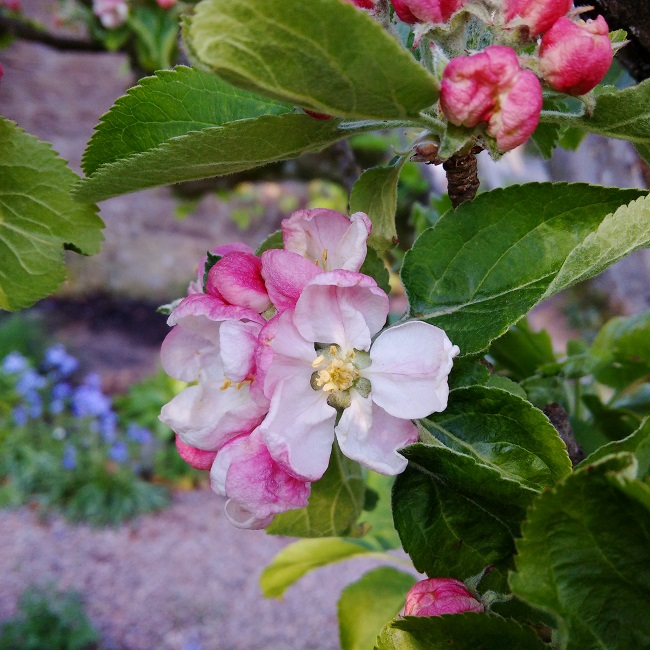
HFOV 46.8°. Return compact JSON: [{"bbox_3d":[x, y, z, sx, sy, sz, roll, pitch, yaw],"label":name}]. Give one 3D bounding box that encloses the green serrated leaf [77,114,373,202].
[{"bbox_3d":[-0.027,-0.044,0.200,0.077,0.016,0.018,-15,11,-3],"label":"green serrated leaf"}]

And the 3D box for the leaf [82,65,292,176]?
[{"bbox_3d":[-0.038,-0.057,0.210,0.060,0.021,0.018,-18,11,-3],"label":"leaf"}]

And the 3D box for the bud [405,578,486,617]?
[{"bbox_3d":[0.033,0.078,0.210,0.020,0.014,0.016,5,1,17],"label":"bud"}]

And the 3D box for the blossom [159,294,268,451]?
[{"bbox_3d":[-0.030,0.013,0.207,0.033,0.042,0.028,9,11,29],"label":"blossom"}]

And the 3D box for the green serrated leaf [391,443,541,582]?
[{"bbox_3d":[0.037,0.049,0.195,0.041,0.038,0.018,1,-20,7],"label":"green serrated leaf"}]

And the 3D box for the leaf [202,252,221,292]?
[{"bbox_3d":[-0.033,-0.015,0.220,0.006,0.011,0.005,3,1,11],"label":"leaf"}]

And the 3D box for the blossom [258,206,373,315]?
[{"bbox_3d":[-0.002,-0.018,0.209,0.031,0.029,0.024,-2,-20,-7],"label":"blossom"}]

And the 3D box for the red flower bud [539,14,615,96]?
[{"bbox_3d":[0.066,-0.070,0.197,0.018,0.020,0.018,-2,3,-6],"label":"red flower bud"}]

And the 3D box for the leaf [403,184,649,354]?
[{"bbox_3d":[0.057,-0.016,0.213,0.073,0.041,0.024,-20,12,-8],"label":"leaf"}]

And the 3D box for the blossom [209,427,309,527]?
[{"bbox_3d":[-0.017,0.041,0.198,0.026,0.025,0.016,2,14,8],"label":"blossom"}]

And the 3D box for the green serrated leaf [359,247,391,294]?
[{"bbox_3d":[0.014,-0.016,0.215,0.011,0.014,0.006,-1,-6,-6],"label":"green serrated leaf"}]

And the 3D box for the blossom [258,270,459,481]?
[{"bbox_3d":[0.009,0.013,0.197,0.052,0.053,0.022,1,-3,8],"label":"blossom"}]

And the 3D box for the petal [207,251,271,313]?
[{"bbox_3d":[-0.023,-0.012,0.200,0.017,0.017,0.013,3,-11,15],"label":"petal"}]

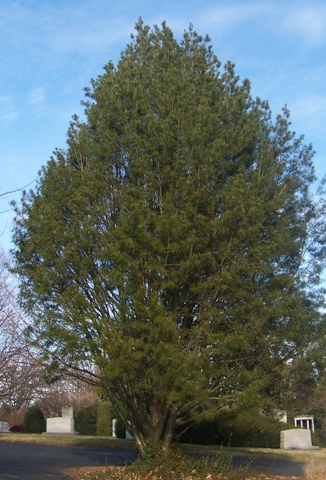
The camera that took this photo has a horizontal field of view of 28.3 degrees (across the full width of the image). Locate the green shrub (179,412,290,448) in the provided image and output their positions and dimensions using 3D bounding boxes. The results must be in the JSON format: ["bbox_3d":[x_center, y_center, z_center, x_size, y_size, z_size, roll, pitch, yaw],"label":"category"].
[{"bbox_3d":[3.007,8.178,28.000,4.850,1.540,1.800,-1,-14,0],"label":"green shrub"}]

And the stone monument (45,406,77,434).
[{"bbox_3d":[-6.274,11.157,40.000,2.100,1.670,0.900,-1,-14,0],"label":"stone monument"}]

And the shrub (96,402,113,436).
[{"bbox_3d":[-3.585,11.096,40.000,1.050,2.030,1.200,-1,-14,0],"label":"shrub"}]

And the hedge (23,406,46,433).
[{"bbox_3d":[-8.936,12.517,45.000,1.500,1.850,1.500,-1,-14,0],"label":"hedge"}]

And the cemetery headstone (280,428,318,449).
[{"bbox_3d":[6.200,9.072,29.500,1.650,0.920,0.500,2,-15,-10],"label":"cemetery headstone"}]

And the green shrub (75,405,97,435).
[{"bbox_3d":[-5.143,12.100,43.500,1.550,2.050,1.500,-1,-14,0],"label":"green shrub"}]

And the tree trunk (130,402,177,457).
[{"bbox_3d":[-0.294,5.872,20.000,1.480,1.630,1.300,-1,-14,0],"label":"tree trunk"}]

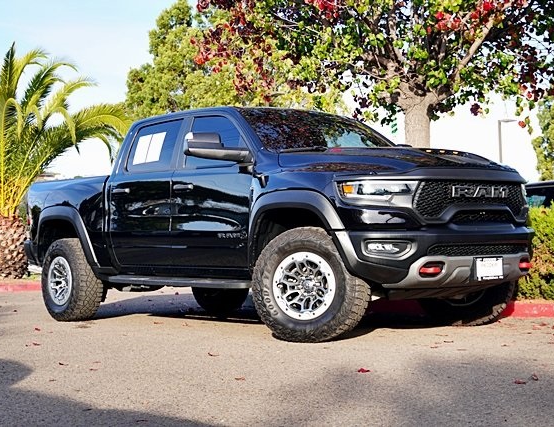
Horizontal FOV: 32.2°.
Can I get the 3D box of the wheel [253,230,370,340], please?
[{"bbox_3d":[0.257,0.536,7.272,0.875,0.860,0.325,-2,-3,23],"label":"wheel"}]

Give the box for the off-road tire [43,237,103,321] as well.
[{"bbox_3d":[-2.146,0.697,10.062,0.325,0.860,0.875,2,-3,-41],"label":"off-road tire"}]

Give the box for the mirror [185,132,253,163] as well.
[{"bbox_3d":[-0.489,-0.544,7.954,0.490,0.250,0.280,0,-3,-21],"label":"mirror"}]

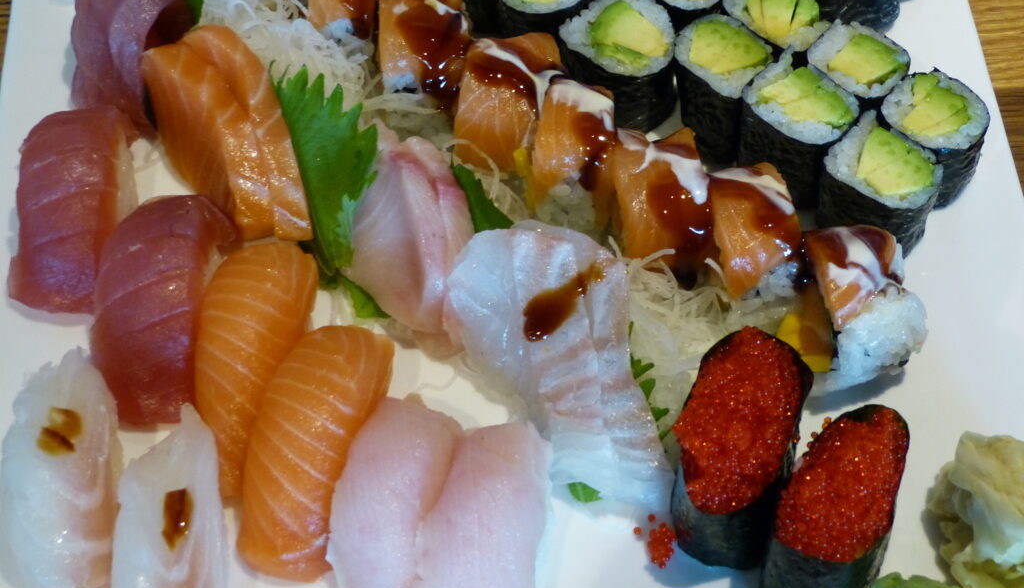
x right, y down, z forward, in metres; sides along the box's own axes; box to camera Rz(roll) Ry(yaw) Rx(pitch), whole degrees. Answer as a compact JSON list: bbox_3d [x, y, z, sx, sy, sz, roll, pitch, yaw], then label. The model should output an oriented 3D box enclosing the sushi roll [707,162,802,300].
[{"bbox_3d":[0.060,-0.013,0.518,0.023,0.034,0.036,-8,54,-6],"label":"sushi roll"}]

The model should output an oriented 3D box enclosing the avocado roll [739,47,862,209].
[{"bbox_3d":[0.076,-0.044,0.546,0.029,0.025,0.031,0,54,0],"label":"avocado roll"}]

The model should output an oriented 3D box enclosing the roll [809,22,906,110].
[{"bbox_3d":[0.093,-0.056,0.567,0.028,0.024,0.029,0,51,0],"label":"roll"}]

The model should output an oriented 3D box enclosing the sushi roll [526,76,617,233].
[{"bbox_3d":[0.016,-0.035,0.545,0.022,0.030,0.030,17,53,13],"label":"sushi roll"}]

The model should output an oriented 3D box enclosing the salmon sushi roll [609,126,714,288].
[{"bbox_3d":[0.038,-0.022,0.534,0.024,0.030,0.029,15,52,11],"label":"salmon sushi roll"}]

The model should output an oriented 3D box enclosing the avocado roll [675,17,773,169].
[{"bbox_3d":[0.057,-0.054,0.553,0.025,0.026,0.029,0,54,0],"label":"avocado roll"}]

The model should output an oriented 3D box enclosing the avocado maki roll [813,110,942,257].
[{"bbox_3d":[0.095,-0.028,0.536,0.029,0.022,0.031,0,54,0],"label":"avocado maki roll"}]

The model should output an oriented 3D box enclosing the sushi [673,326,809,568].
[{"bbox_3d":[0.053,0.038,0.487,0.029,0.029,0.050,11,52,8],"label":"sushi"}]

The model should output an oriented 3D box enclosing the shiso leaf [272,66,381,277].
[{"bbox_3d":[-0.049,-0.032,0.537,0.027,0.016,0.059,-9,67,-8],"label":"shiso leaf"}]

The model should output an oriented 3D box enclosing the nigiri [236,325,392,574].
[{"bbox_3d":[-0.046,0.035,0.490,0.027,0.026,0.064,11,52,8],"label":"nigiri"}]

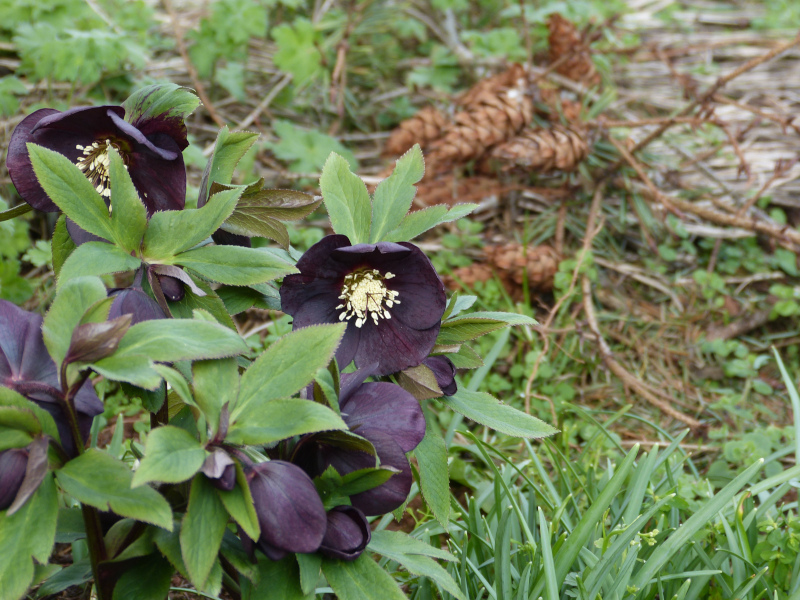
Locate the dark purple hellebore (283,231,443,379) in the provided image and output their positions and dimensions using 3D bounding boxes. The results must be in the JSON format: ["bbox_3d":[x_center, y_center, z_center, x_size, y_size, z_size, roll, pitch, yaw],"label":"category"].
[{"bbox_3d":[-0.016,0.002,1.250,0.069,0.057,0.031,2,24,4],"label":"dark purple hellebore"}]

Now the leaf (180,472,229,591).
[{"bbox_3d":[-0.080,0.094,1.210,0.021,0.049,0.009,2,-6,6],"label":"leaf"}]

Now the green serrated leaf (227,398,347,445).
[{"bbox_3d":[-0.046,0.049,1.200,0.049,0.009,0.022,-9,48,9],"label":"green serrated leaf"}]

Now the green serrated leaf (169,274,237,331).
[{"bbox_3d":[-0.082,0.001,1.225,0.041,0.008,0.021,39,61,-3],"label":"green serrated leaf"}]

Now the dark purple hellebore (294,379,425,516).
[{"bbox_3d":[-0.017,0.061,1.250,0.055,0.054,0.033,22,-8,38],"label":"dark purple hellebore"}]

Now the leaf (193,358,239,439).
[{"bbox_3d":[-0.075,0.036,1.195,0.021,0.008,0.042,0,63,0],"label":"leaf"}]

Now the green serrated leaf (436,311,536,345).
[{"bbox_3d":[0.039,0.012,1.350,0.048,0.009,0.017,-8,42,-6],"label":"green serrated leaf"}]

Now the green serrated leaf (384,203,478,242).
[{"bbox_3d":[0.012,-0.033,1.350,0.053,0.009,0.017,-22,65,-13],"label":"green serrated leaf"}]

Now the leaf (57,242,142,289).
[{"bbox_3d":[-0.125,-0.014,1.230,0.039,0.010,0.024,-21,34,-30],"label":"leaf"}]

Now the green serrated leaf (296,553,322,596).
[{"bbox_3d":[-0.038,0.113,1.235,0.012,0.006,0.026,-4,70,-2],"label":"green serrated leaf"}]

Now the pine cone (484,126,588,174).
[{"bbox_3d":[0.077,-0.085,1.680,0.061,0.027,0.027,-3,33,-7],"label":"pine cone"}]

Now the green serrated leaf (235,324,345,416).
[{"bbox_3d":[-0.049,0.031,1.310,0.066,0.010,0.026,-38,63,-18],"label":"green serrated leaf"}]

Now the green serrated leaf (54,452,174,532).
[{"bbox_3d":[-0.118,0.078,1.220,0.052,0.010,0.026,26,51,9],"label":"green serrated leaf"}]

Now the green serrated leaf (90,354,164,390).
[{"bbox_3d":[-0.120,0.032,1.295,0.041,0.009,0.018,13,48,29],"label":"green serrated leaf"}]

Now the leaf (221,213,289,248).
[{"bbox_3d":[-0.064,-0.031,1.285,0.034,0.008,0.019,25,40,-9],"label":"leaf"}]

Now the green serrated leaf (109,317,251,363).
[{"bbox_3d":[-0.088,0.016,1.180,0.057,0.010,0.023,4,41,4],"label":"green serrated leaf"}]

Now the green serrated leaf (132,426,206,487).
[{"bbox_3d":[-0.101,0.068,1.290,0.042,0.010,0.023,-27,49,-36],"label":"green serrated leaf"}]

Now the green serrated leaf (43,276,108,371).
[{"bbox_3d":[-0.143,0.010,1.310,0.024,0.045,0.016,12,-16,13],"label":"green serrated leaf"}]

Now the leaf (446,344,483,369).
[{"bbox_3d":[0.025,0.023,1.270,0.029,0.006,0.013,18,53,6],"label":"leaf"}]

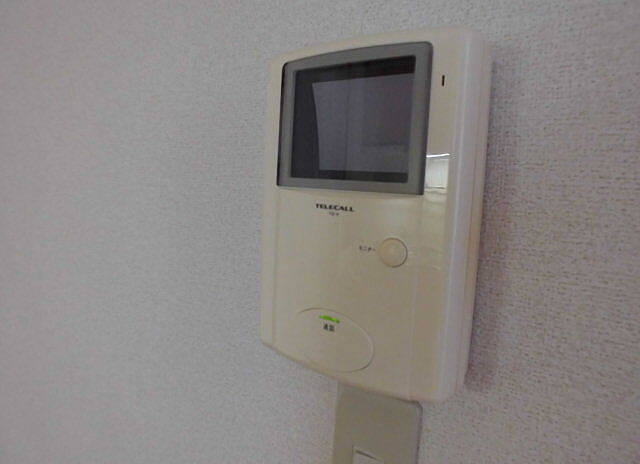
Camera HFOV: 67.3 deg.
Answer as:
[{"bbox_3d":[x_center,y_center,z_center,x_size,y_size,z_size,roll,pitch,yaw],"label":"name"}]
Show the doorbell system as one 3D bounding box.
[{"bbox_3d":[0.026,-0.010,0.320,0.150,0.217,0.034,7,8,37],"label":"doorbell system"}]

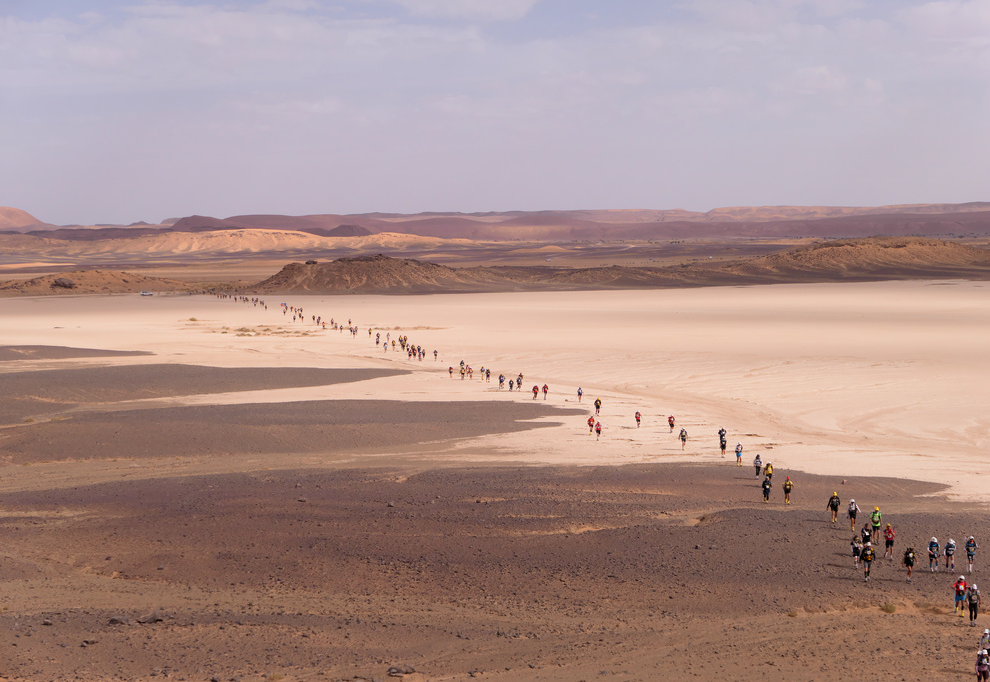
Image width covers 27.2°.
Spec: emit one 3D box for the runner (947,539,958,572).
[{"bbox_3d":[22.401,10.610,100.680,0.620,1.700,0.500,0,3,-3],"label":"runner"}]

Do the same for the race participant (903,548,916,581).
[{"bbox_3d":[20.030,10.826,98.653,0.710,1.680,0.500,-1,3,-10],"label":"race participant"}]

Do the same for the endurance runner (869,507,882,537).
[{"bbox_3d":[19.362,9.366,103.779,0.660,1.890,0.500,0,3,-3],"label":"endurance runner"}]

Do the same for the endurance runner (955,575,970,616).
[{"bbox_3d":[19.875,10.901,87.292,0.680,1.740,0.500,0,3,-3],"label":"endurance runner"}]

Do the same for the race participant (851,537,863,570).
[{"bbox_3d":[18.319,10.692,103.481,0.630,1.670,0.500,-1,3,-10],"label":"race participant"}]

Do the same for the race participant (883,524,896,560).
[{"bbox_3d":[19.545,9.991,101.363,0.620,1.800,0.500,0,3,-3],"label":"race participant"}]

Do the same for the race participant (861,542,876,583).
[{"bbox_3d":[17.319,10.275,95.086,0.720,1.790,0.500,0,3,-3],"label":"race participant"}]

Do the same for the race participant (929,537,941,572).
[{"bbox_3d":[21.540,10.512,100.427,0.640,1.720,0.500,0,3,-3],"label":"race participant"}]

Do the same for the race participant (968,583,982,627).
[{"bbox_3d":[19.999,11.050,85.455,0.610,1.730,0.500,-1,3,-14],"label":"race participant"}]

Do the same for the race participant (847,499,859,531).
[{"bbox_3d":[19.976,9.720,113.827,0.730,1.760,0.500,0,3,-3],"label":"race participant"}]

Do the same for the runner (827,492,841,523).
[{"bbox_3d":[19.611,9.635,118.443,0.710,1.740,0.500,0,3,-3],"label":"runner"}]

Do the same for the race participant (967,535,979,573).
[{"bbox_3d":[22.781,10.242,97.793,0.680,1.780,0.500,0,3,-3],"label":"race participant"}]

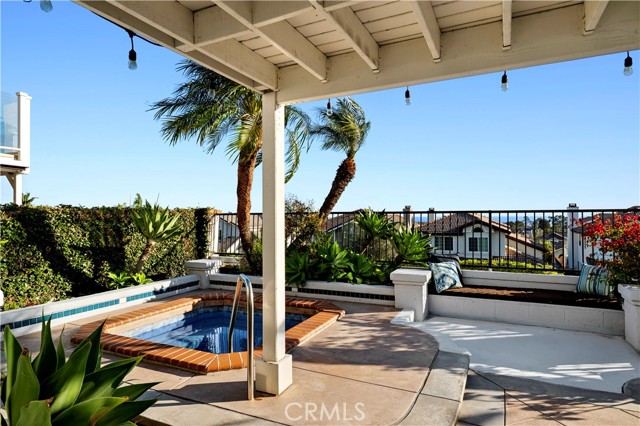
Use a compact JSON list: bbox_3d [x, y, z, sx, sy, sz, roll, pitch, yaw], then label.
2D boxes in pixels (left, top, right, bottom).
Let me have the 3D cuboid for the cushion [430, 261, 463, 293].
[{"bbox_3d":[2.055,1.032,6.064,0.490,0.490,0.160,0,-23,-26],"label":"cushion"}]

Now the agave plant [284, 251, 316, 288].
[{"bbox_3d":[-0.375,1.010,6.750,0.630,0.680,0.600,0,0,0],"label":"agave plant"}]

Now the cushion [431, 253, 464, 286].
[{"bbox_3d":[2.132,0.977,6.253,0.500,0.520,0.160,0,-19,-16],"label":"cushion"}]

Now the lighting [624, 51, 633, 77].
[{"bbox_3d":[1.711,-0.829,2.070,0.042,0.140,0.042,0,0,0],"label":"lighting"}]

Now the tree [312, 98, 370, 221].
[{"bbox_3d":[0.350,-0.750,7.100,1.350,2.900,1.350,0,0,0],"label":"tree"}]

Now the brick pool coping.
[{"bbox_3d":[-1.254,1.373,4.724,2.611,0.100,2.611,0,0,24],"label":"brick pool coping"}]

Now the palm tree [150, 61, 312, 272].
[{"bbox_3d":[-1.750,-0.950,7.600,3.150,4.350,2.800,0,0,-13],"label":"palm tree"}]

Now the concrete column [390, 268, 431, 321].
[{"bbox_3d":[1.406,1.245,5.700,0.530,0.672,0.530,0,0,25],"label":"concrete column"}]

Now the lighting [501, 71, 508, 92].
[{"bbox_3d":[1.179,-0.839,2.380,0.046,0.140,0.046,0,0,0],"label":"lighting"}]

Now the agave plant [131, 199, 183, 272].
[{"bbox_3d":[-3.000,0.430,6.900,0.920,1.360,0.850,0,0,-23],"label":"agave plant"}]

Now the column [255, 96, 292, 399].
[{"bbox_3d":[-0.375,0.230,3.060,0.213,2.400,0.213,0,0,25],"label":"column"}]

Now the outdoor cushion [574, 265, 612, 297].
[{"bbox_3d":[4.345,1.059,5.878,0.160,0.460,0.450,32,-21,-37],"label":"outdoor cushion"}]

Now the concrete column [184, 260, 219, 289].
[{"bbox_3d":[-2.280,1.209,7.360,0.505,0.485,0.505,0,0,25],"label":"concrete column"}]

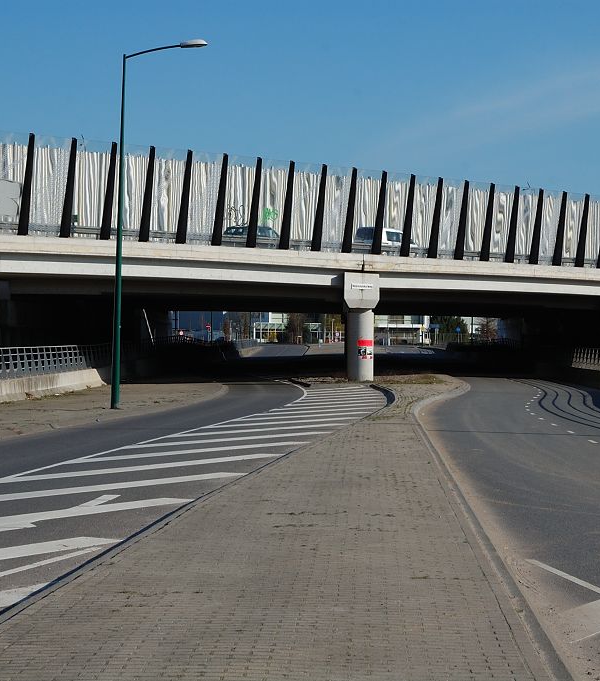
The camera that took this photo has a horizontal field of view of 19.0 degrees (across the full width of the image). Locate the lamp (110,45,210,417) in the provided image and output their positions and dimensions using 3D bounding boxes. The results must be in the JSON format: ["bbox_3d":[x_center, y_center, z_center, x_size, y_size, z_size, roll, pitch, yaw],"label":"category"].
[{"bbox_3d":[-3.497,-2.894,44.400,2.200,9.160,0.320,1,1,5],"label":"lamp"}]

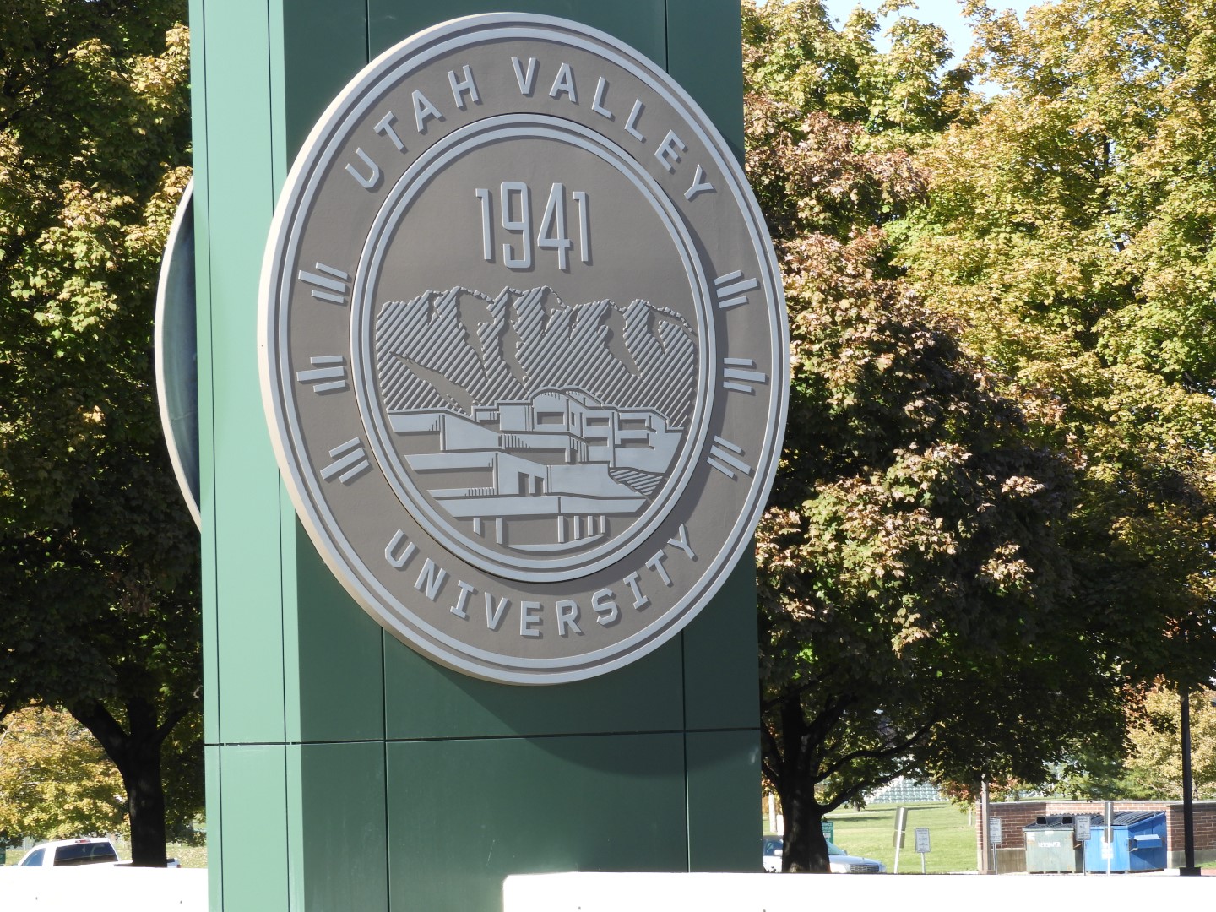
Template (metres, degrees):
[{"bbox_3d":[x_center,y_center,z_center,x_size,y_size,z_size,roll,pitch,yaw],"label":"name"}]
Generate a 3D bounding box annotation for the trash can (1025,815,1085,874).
[{"bbox_3d":[12.765,10.821,167.000,1.850,1.640,1.550,-3,-3,34],"label":"trash can"}]

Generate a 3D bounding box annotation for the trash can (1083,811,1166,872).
[{"bbox_3d":[14.206,10.613,164.000,1.600,1.670,1.850,1,-3,-44],"label":"trash can"}]

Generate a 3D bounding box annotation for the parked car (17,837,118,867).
[{"bbox_3d":[-11.571,9.302,130.000,2.000,1.880,5.700,0,-3,-36],"label":"parked car"}]

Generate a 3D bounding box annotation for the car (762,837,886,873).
[{"bbox_3d":[4.493,9.766,143.000,1.890,1.450,5.200,0,-3,-36],"label":"car"}]

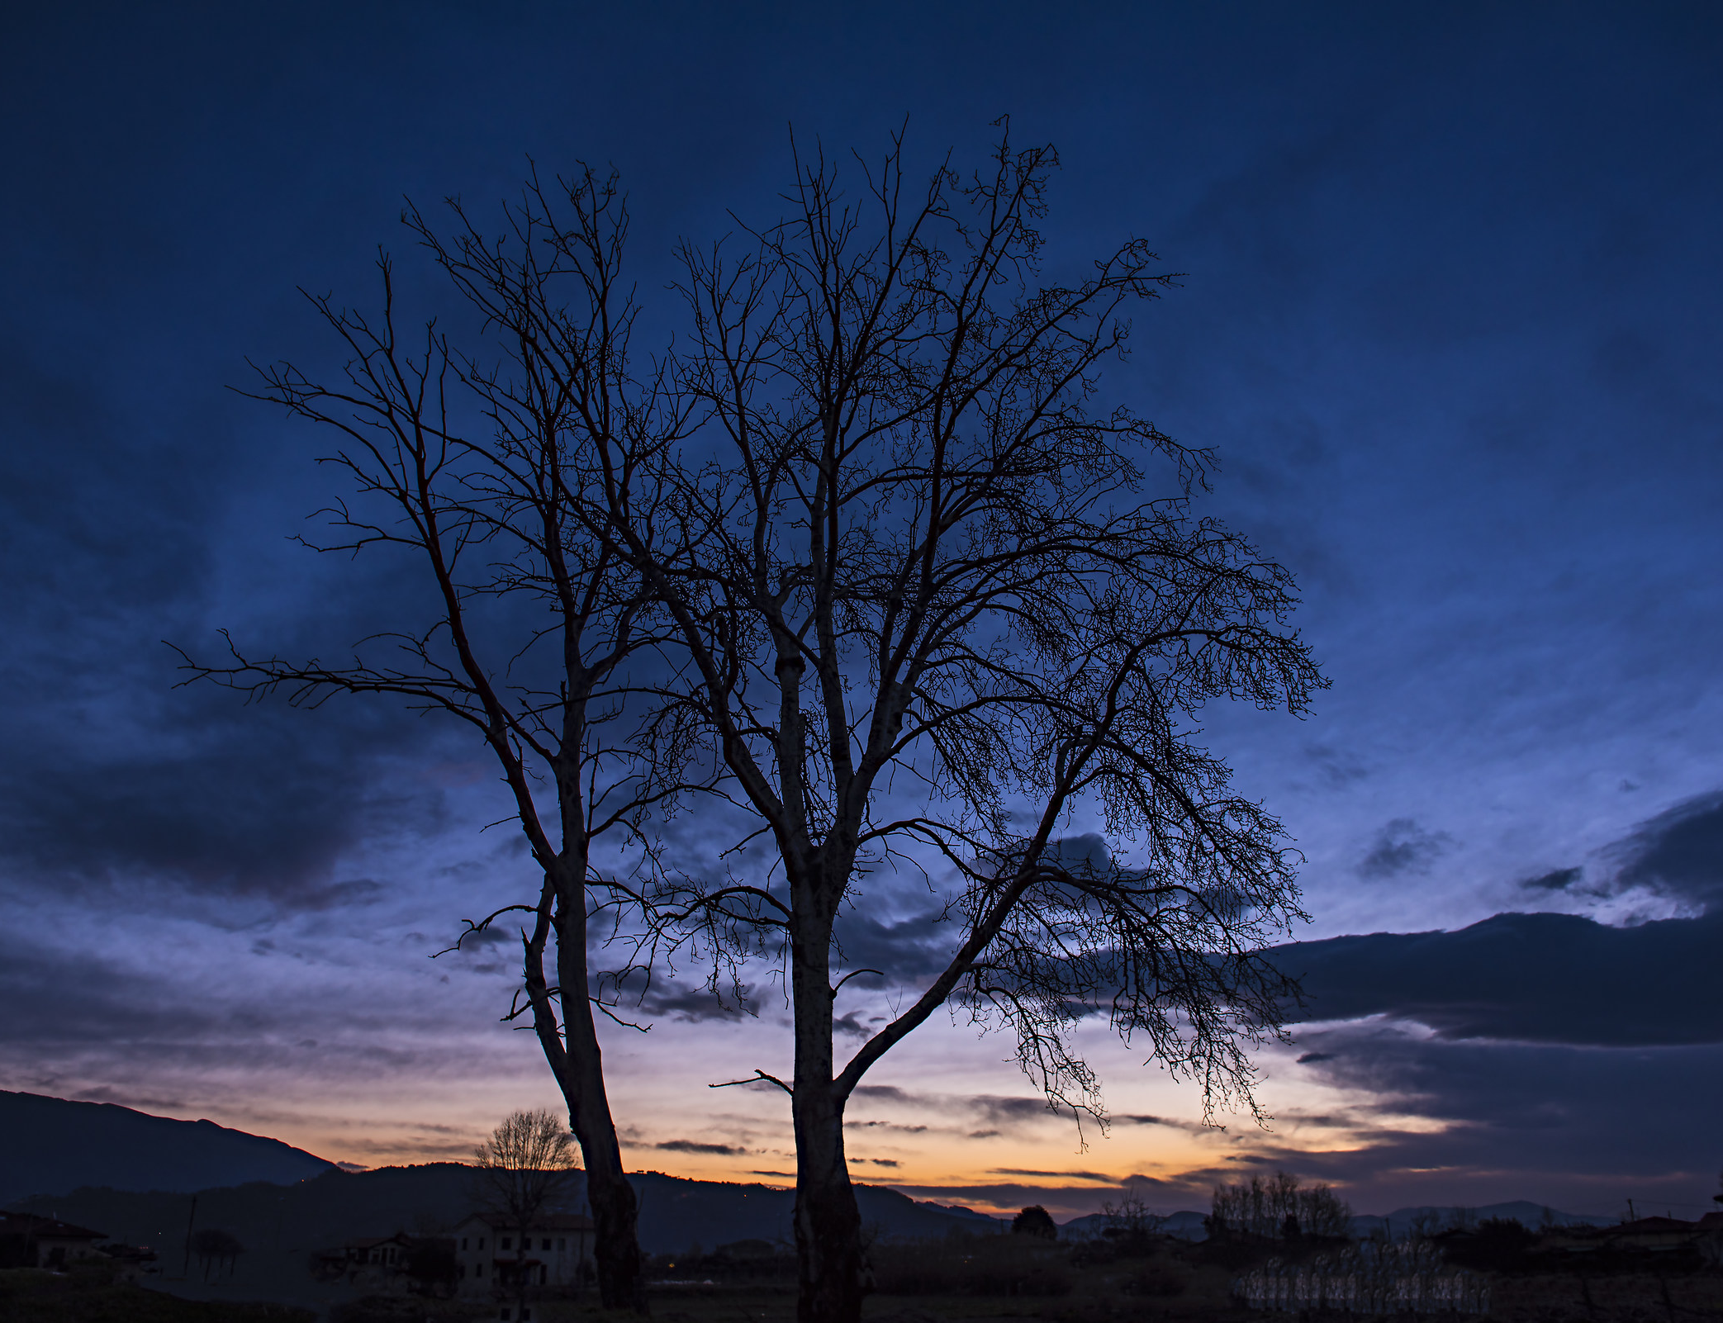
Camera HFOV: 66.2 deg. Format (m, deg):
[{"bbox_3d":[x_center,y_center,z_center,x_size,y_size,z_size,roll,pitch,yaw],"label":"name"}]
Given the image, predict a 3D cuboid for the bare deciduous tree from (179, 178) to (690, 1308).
[{"bbox_3d":[-7.630,-0.385,23.649,8.930,21.540,8.000,0,-24,0],"label":"bare deciduous tree"}]

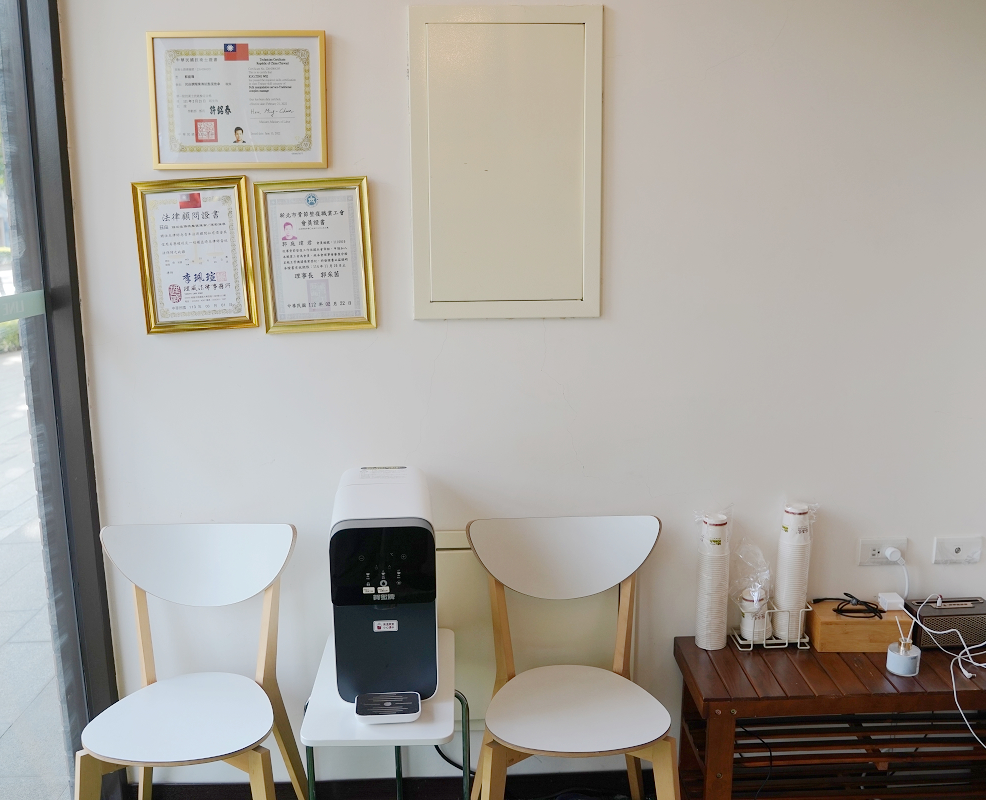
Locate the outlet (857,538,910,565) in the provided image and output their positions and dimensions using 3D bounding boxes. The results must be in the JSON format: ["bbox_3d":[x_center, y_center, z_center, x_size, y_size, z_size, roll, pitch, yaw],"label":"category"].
[{"bbox_3d":[0.947,0.368,2.266,0.120,0.071,0.014,-1,11,-2],"label":"outlet"}]

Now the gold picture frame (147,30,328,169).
[{"bbox_3d":[-0.545,-0.643,2.005,0.379,0.289,0.015,-1,11,-2],"label":"gold picture frame"}]

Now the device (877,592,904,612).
[{"bbox_3d":[0.959,0.485,2.246,0.043,0.020,0.061,1,11,5],"label":"device"}]

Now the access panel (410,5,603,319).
[{"bbox_3d":[0.032,-0.514,2.053,0.421,0.673,0.020,-1,11,-2],"label":"access panel"}]

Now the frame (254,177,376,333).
[{"bbox_3d":[-0.392,-0.319,2.072,0.247,0.333,0.020,-3,11,-2],"label":"frame"}]

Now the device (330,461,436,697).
[{"bbox_3d":[-0.232,0.380,1.984,0.204,0.395,0.375,-2,11,-7],"label":"device"}]

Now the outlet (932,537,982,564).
[{"bbox_3d":[1.130,0.365,2.275,0.121,0.071,0.012,-1,11,-2],"label":"outlet"}]

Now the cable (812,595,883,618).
[{"bbox_3d":[0.841,0.488,2.216,0.130,0.029,0.110,-1,11,-2],"label":"cable"}]

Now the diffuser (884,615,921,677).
[{"bbox_3d":[0.915,0.540,2.076,0.073,0.128,0.073,-1,11,-2],"label":"diffuser"}]

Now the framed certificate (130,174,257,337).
[{"bbox_3d":[-0.655,-0.318,2.060,0.250,0.333,0.020,-4,11,-2],"label":"framed certificate"}]

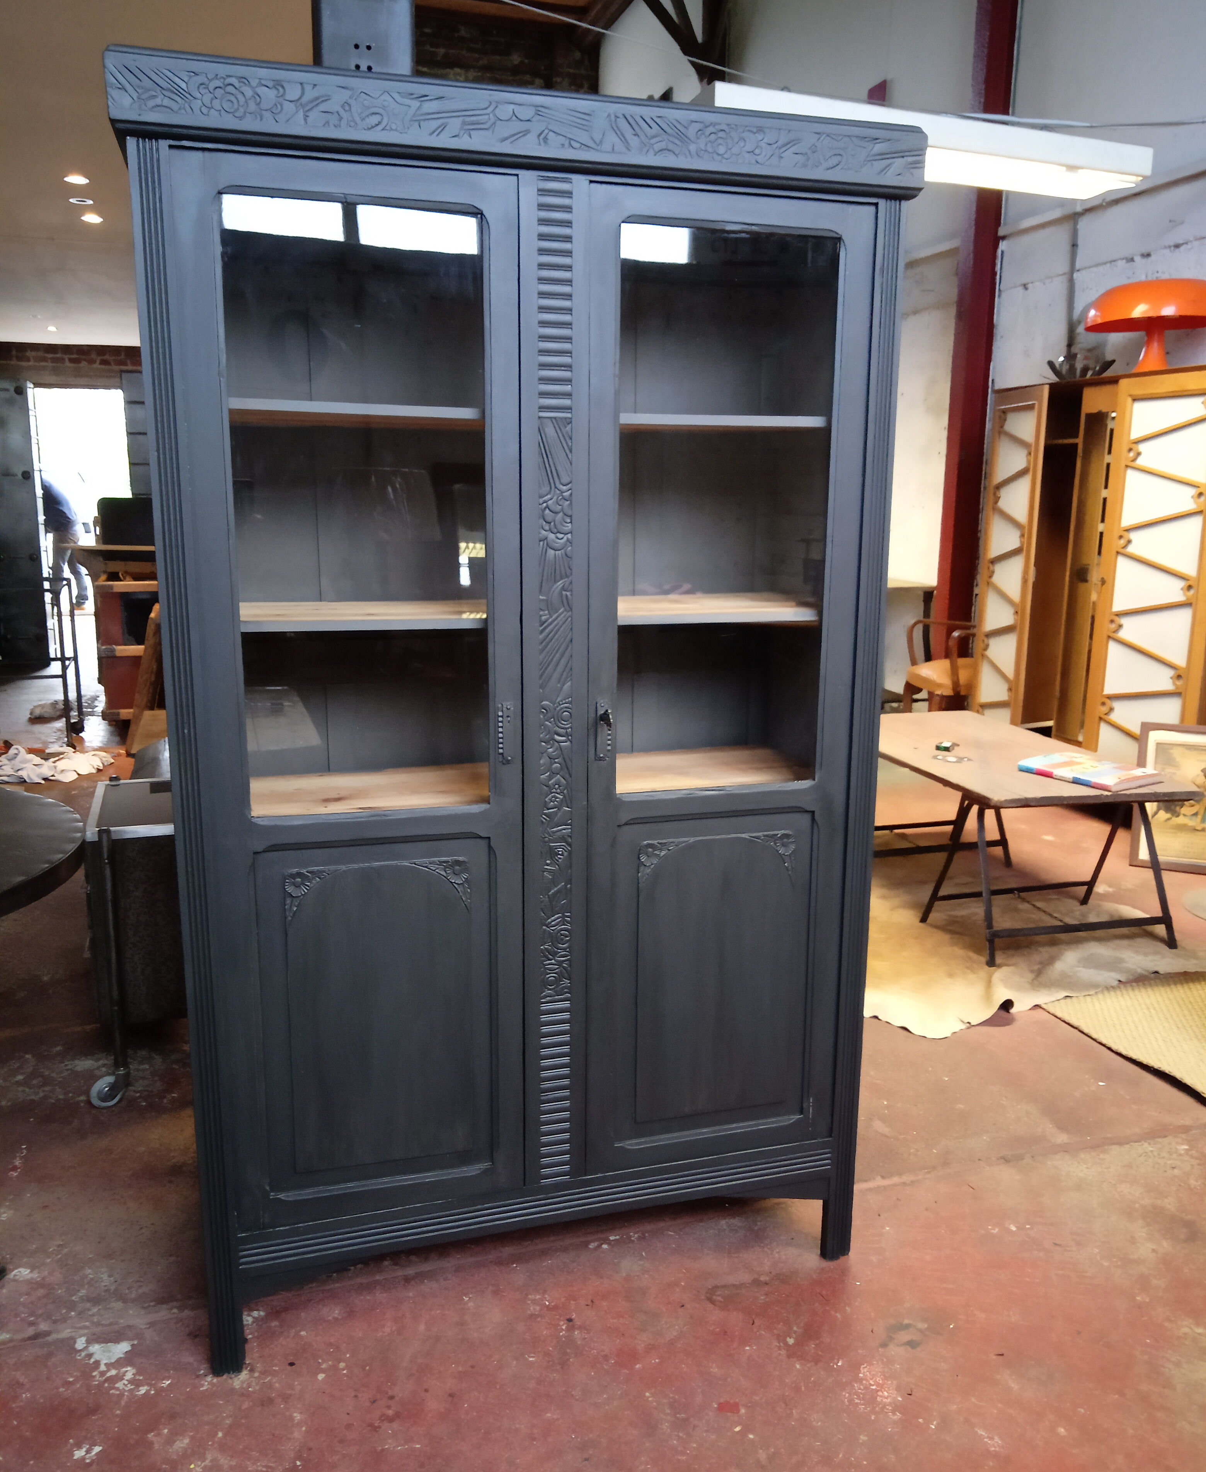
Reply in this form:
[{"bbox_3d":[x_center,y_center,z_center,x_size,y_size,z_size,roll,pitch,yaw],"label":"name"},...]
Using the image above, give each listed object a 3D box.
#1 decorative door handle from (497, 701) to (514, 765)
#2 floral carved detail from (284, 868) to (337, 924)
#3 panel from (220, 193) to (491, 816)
[{"bbox_3d":[-0.139,0.000,1.783,0.025,0.095,0.030,-3,12,-16],"label":"decorative door handle"},{"bbox_3d":[-0.425,0.229,1.763,0.077,0.078,0.015,-3,12,-16],"label":"floral carved detail"},{"bbox_3d":[-0.332,-0.301,1.685,0.342,0.842,0.020,-3,12,-16],"label":"panel"}]

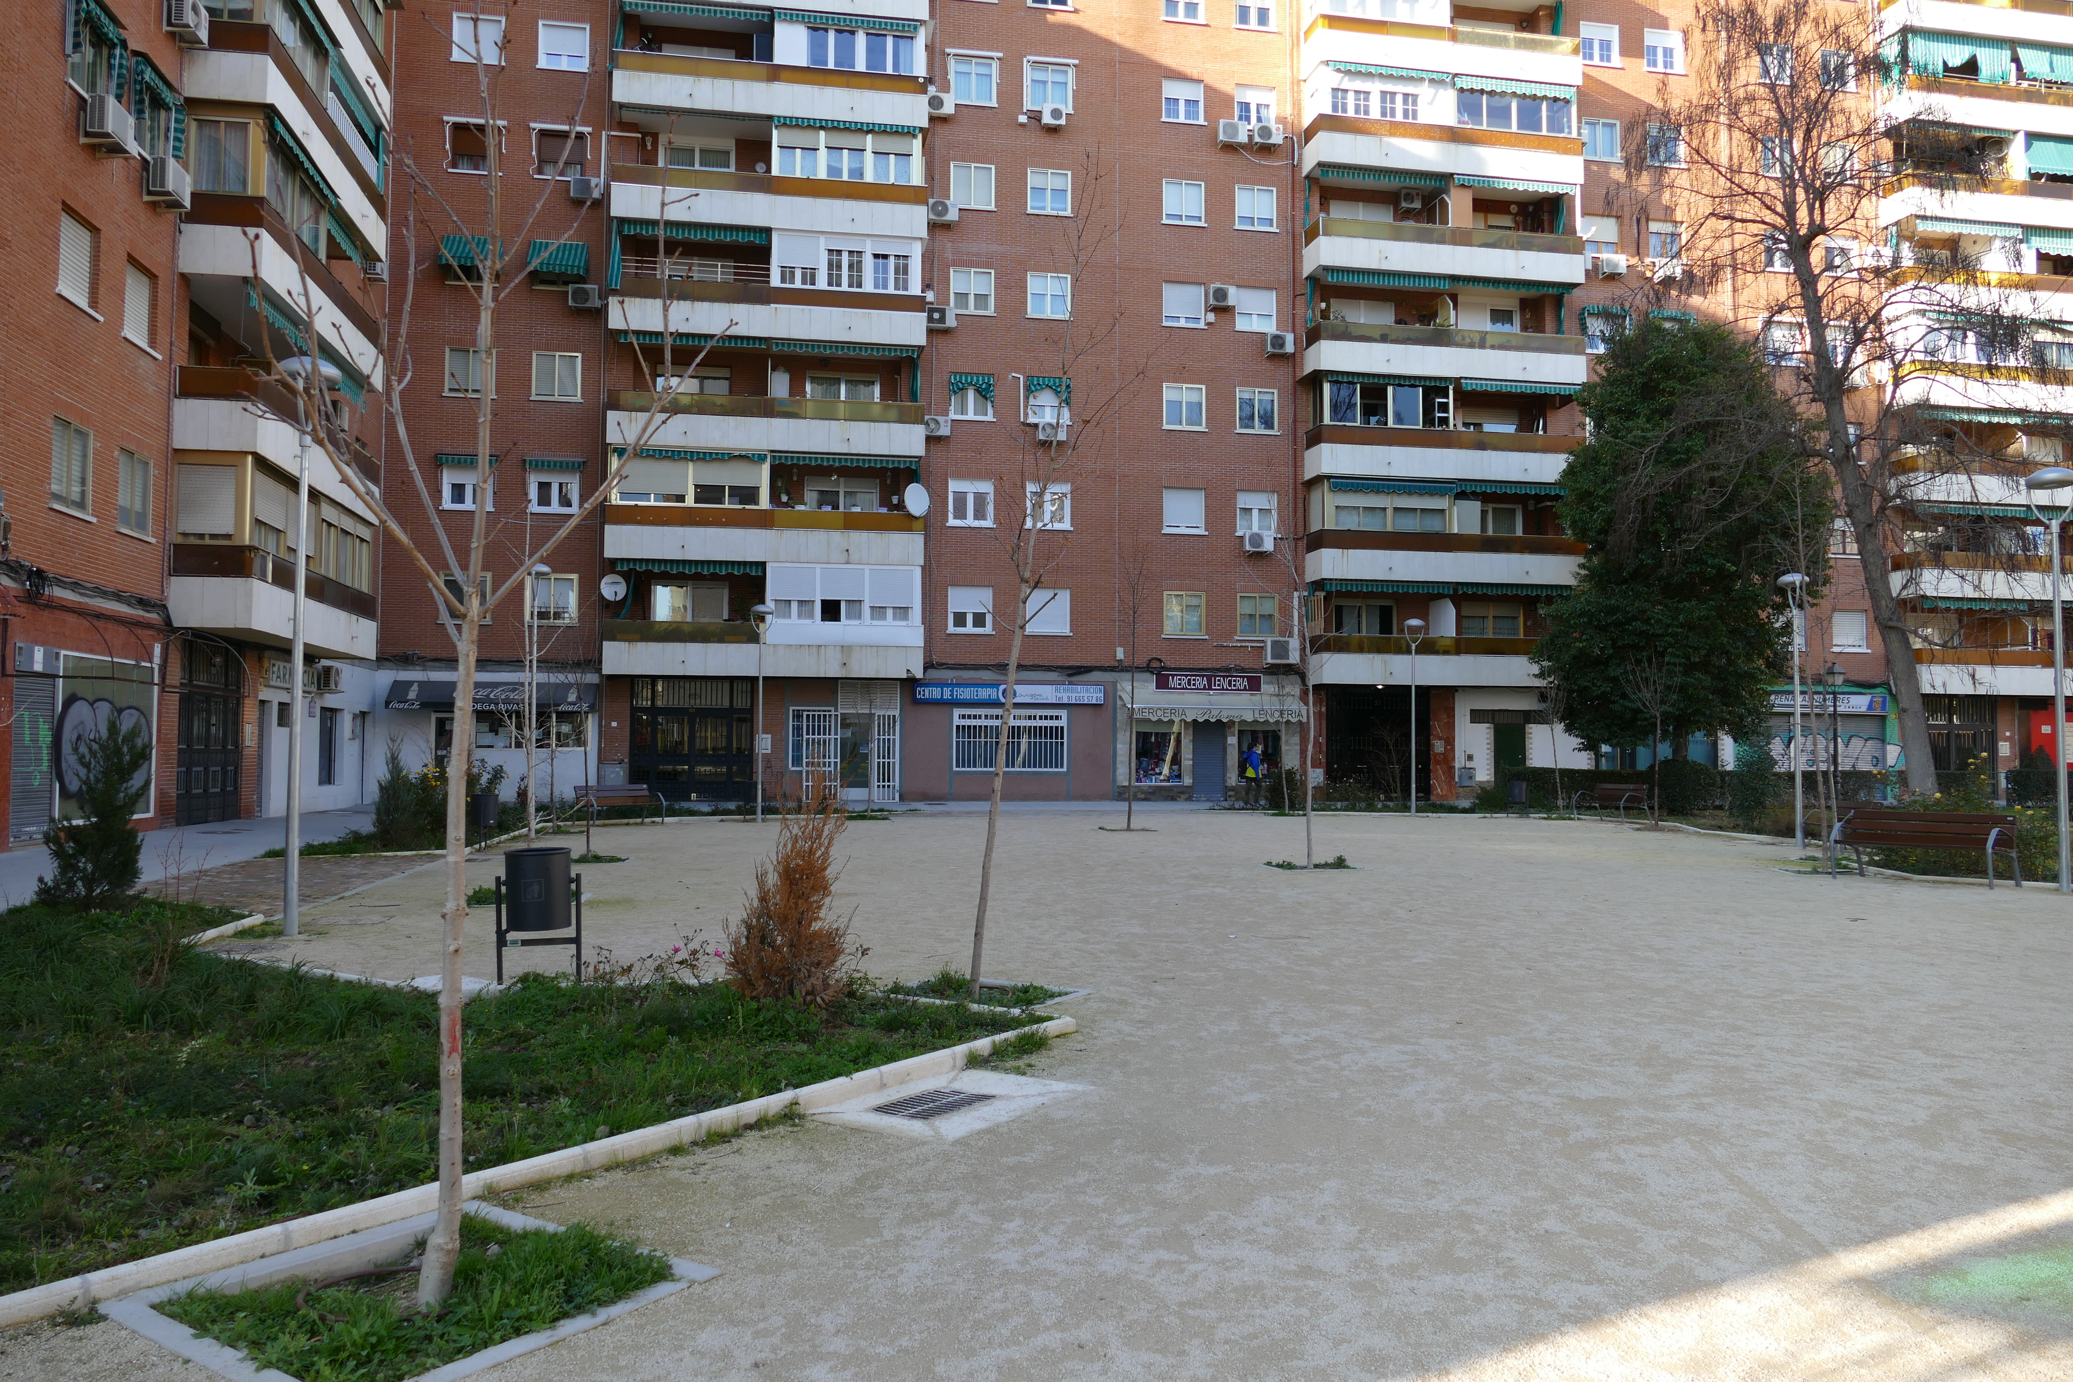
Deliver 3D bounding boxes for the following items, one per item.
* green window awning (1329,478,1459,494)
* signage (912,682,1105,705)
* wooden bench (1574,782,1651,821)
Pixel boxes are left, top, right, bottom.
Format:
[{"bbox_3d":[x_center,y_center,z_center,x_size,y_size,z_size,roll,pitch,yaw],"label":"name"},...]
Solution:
[{"bbox_3d":[9.516,-5.429,38.542,3.586,0.305,0.300,1,-3,-11],"label":"green window awning"},{"bbox_3d":[-0.670,0.083,37.194,5.004,0.535,0.170,1,-3,-11],"label":"signage"},{"bbox_3d":[12.571,2.431,31.406,0.720,0.820,1.820,1,-3,-14],"label":"wooden bench"}]

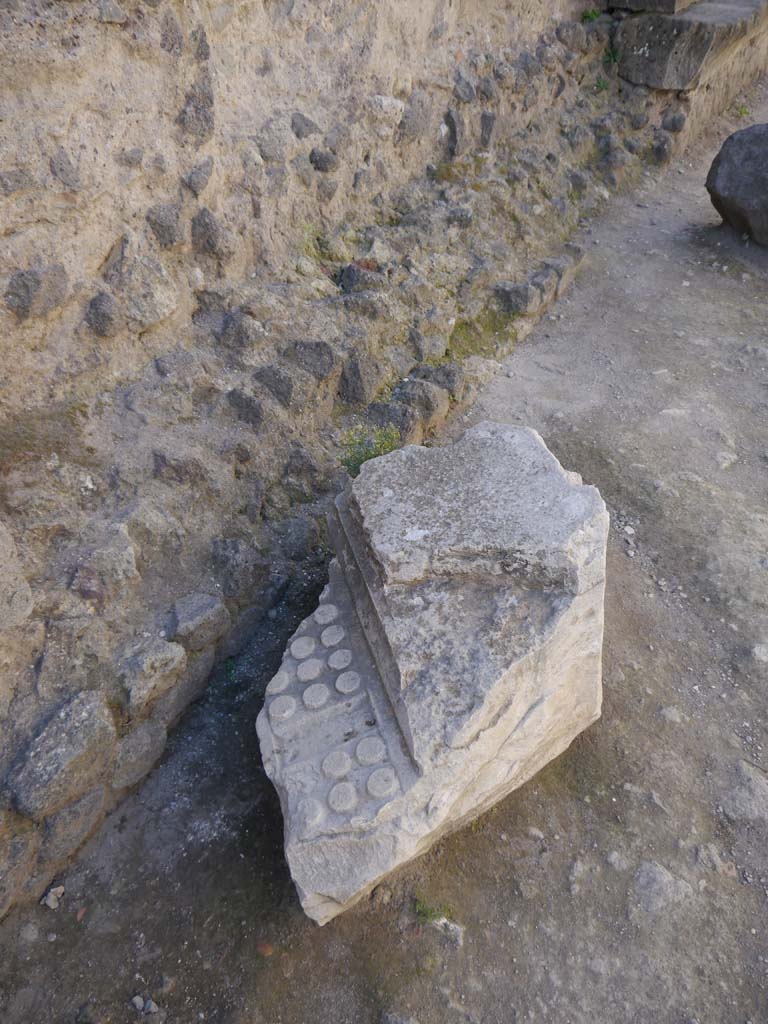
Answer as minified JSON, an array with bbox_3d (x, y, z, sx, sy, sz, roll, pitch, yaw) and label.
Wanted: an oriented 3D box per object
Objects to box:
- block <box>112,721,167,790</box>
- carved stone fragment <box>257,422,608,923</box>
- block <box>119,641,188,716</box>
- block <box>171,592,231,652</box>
[{"bbox_3d":[-0.532,0.500,1.749,0.085,0.085,0.130,17,44,19],"label":"block"},{"bbox_3d":[0.073,0.254,1.705,0.771,0.520,0.723,-15,43,-16],"label":"carved stone fragment"},{"bbox_3d":[-0.499,0.348,1.772,0.105,0.105,0.145,17,44,19],"label":"block"},{"bbox_3d":[-0.428,0.259,1.913,0.095,0.090,0.125,17,44,19],"label":"block"}]

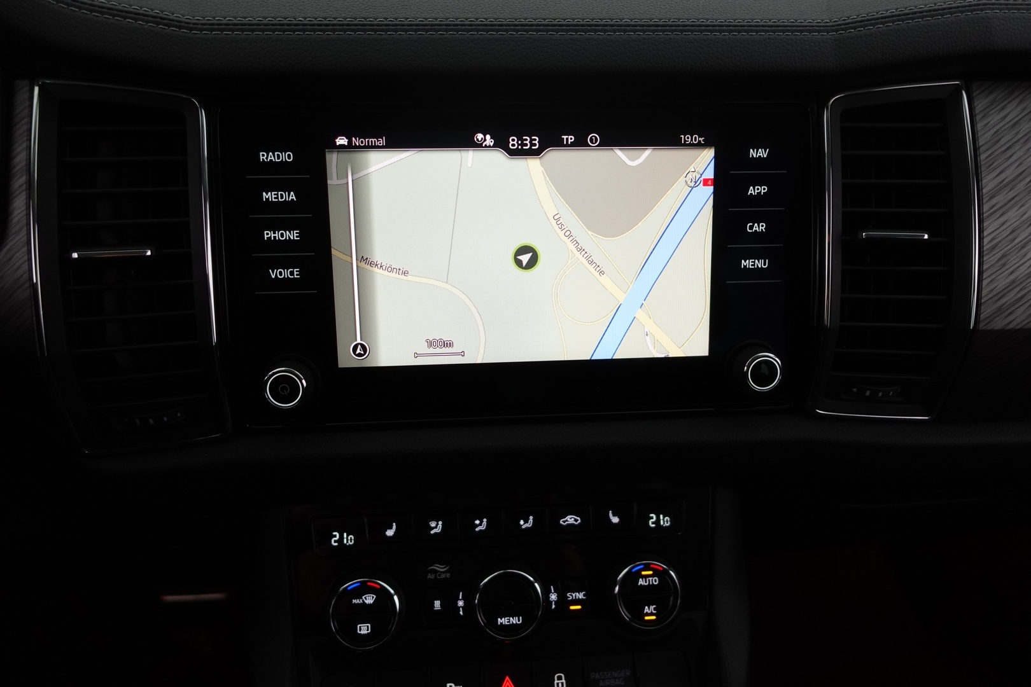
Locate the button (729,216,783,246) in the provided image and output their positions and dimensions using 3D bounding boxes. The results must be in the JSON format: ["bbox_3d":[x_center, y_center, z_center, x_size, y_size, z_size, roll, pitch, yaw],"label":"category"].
[{"bbox_3d":[0.113,-0.054,0.322,0.027,0.016,0.004,-2,9,-5],"label":"button"}]

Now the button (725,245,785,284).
[{"bbox_3d":[0.113,-0.037,0.324,0.027,0.017,0.004,-2,9,-5],"label":"button"}]

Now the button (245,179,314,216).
[{"bbox_3d":[-0.103,-0.064,0.301,0.028,0.016,0.004,-2,9,-5],"label":"button"}]

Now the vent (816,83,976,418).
[{"bbox_3d":[0.176,-0.042,0.332,0.075,0.156,0.030,-2,9,-5],"label":"vent"}]

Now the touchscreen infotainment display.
[{"bbox_3d":[0.005,-0.043,0.317,0.174,0.104,0.010,-2,9,-5],"label":"touchscreen infotainment display"}]

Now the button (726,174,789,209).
[{"bbox_3d":[0.113,-0.071,0.319,0.028,0.016,0.004,-2,9,-5],"label":"button"}]

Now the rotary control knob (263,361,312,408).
[{"bbox_3d":[-0.101,0.019,0.306,0.020,0.020,0.015,-2,9,-5],"label":"rotary control knob"}]

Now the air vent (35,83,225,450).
[{"bbox_3d":[-0.165,-0.031,0.303,0.074,0.156,0.030,-2,9,-5],"label":"air vent"}]

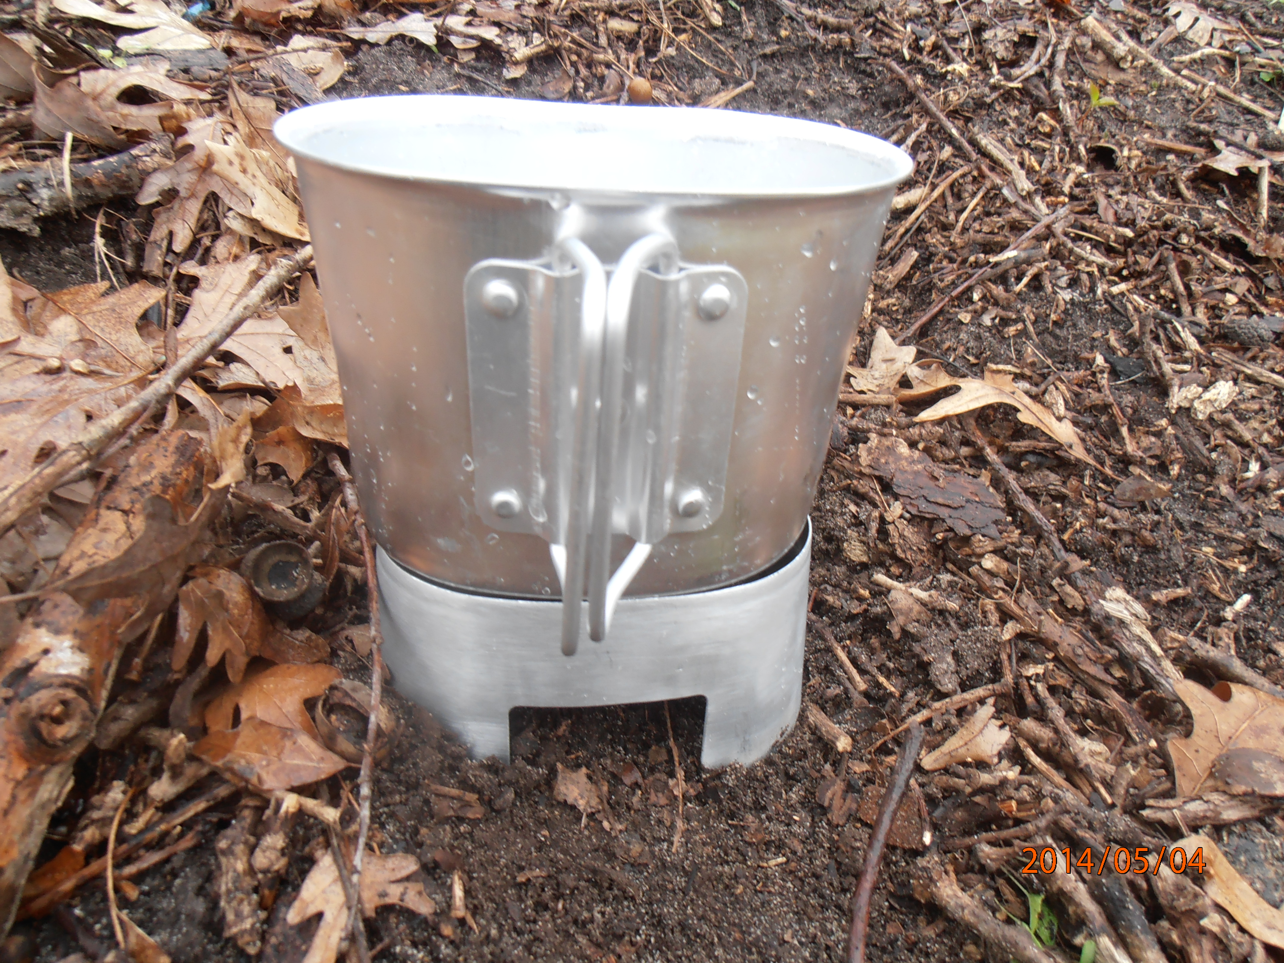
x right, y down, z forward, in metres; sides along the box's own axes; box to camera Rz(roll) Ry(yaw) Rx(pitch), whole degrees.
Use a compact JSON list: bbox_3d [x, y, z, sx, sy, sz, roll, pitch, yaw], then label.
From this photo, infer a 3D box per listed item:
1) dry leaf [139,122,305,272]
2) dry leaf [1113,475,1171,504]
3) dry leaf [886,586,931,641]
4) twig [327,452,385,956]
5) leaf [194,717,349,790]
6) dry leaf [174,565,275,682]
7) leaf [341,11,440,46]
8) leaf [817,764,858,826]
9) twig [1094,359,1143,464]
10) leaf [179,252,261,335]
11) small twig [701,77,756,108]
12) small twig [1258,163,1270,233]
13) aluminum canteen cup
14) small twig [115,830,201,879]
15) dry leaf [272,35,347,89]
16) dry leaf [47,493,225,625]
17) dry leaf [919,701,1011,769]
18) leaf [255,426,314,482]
[{"bbox_3d":[-0.198,-0.134,0.420,0.075,0.027,0.085,-1,46,-9],"label":"dry leaf"},{"bbox_3d":[0.186,0.003,0.330,0.020,0.005,0.012,-2,51,-4],"label":"dry leaf"},{"bbox_3d":[0.086,0.043,0.289,0.013,0.008,0.018,-1,31,-9],"label":"dry leaf"},{"bbox_3d":[-0.074,0.043,0.231,0.011,0.008,0.153,-5,43,-15],"label":"twig"},{"bbox_3d":[-0.093,0.068,0.223,0.037,0.009,0.020,-19,45,-26],"label":"leaf"},{"bbox_3d":[-0.129,0.044,0.275,0.029,0.027,0.022,2,39,2],"label":"dry leaf"},{"bbox_3d":[-0.220,-0.397,0.781,0.079,0.015,0.056,-6,41,-13],"label":"leaf"},{"bbox_3d":[0.048,0.077,0.219,0.010,0.004,0.016,8,36,6],"label":"leaf"},{"bbox_3d":[0.206,-0.031,0.387,0.007,0.006,0.062,3,48,3],"label":"twig"},{"bbox_3d":[-0.180,-0.080,0.380,0.035,0.010,0.042,-1,53,-3],"label":"leaf"},{"bbox_3d":[0.062,-0.278,0.636,0.007,0.005,0.052,29,54,35],"label":"small twig"},{"bbox_3d":[0.363,-0.166,0.520,0.006,0.040,0.006,3,-4,0],"label":"small twig"},{"bbox_3d":[-0.010,-0.028,0.213,0.136,0.103,0.106,-1,31,-9],"label":"aluminum canteen cup"},{"bbox_3d":[-0.103,0.079,0.190,0.017,0.003,0.003,-23,40,-37],"label":"small twig"},{"bbox_3d":[-0.235,-0.296,0.630,0.052,0.026,0.050,-9,39,-11],"label":"dry leaf"},{"bbox_3d":[-0.133,0.019,0.235,0.044,0.012,0.025,-33,63,-22],"label":"dry leaf"},{"bbox_3d":[0.095,0.075,0.261,0.029,0.008,0.016,-20,43,-24],"label":"dry leaf"},{"bbox_3d":[-0.120,-0.009,0.300,0.020,0.008,0.020,2,56,-1],"label":"leaf"}]

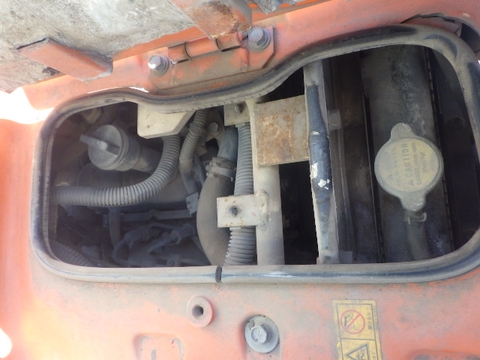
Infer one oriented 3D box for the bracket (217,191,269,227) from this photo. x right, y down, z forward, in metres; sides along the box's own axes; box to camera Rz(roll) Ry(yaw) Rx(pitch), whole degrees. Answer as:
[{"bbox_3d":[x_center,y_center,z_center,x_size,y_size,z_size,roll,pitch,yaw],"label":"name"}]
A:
[{"bbox_3d":[0.003,0.040,0.487,0.066,0.008,0.042,-8,71,25],"label":"bracket"}]

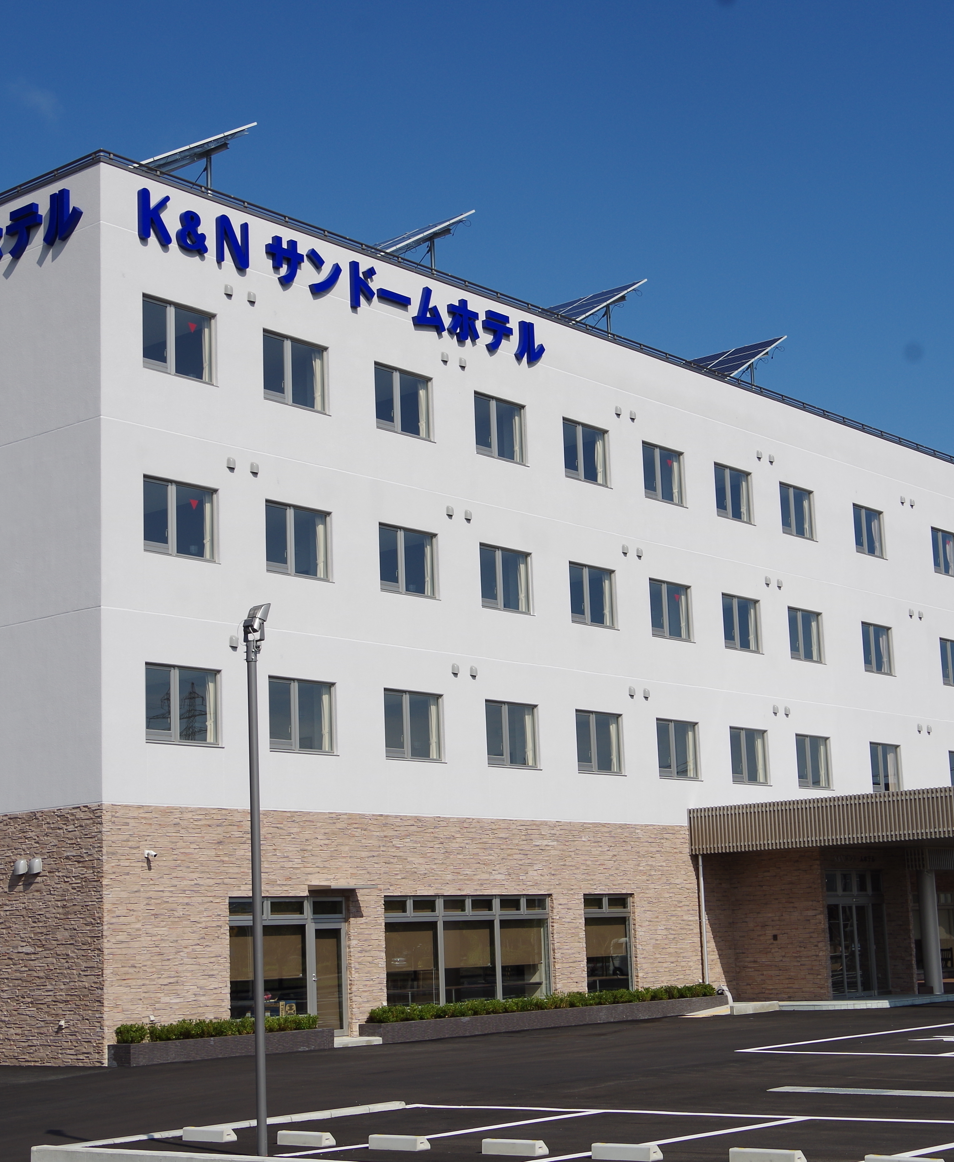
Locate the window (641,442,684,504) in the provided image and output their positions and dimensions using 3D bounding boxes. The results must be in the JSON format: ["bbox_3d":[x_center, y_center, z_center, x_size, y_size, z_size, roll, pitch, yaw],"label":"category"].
[{"bbox_3d":[4.215,-2.395,46.724,0.150,1.280,1.650,-11,-13,38],"label":"window"}]

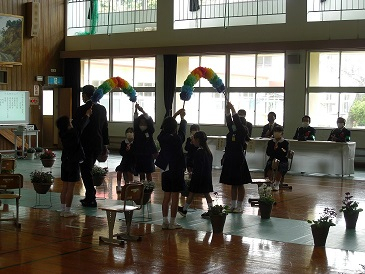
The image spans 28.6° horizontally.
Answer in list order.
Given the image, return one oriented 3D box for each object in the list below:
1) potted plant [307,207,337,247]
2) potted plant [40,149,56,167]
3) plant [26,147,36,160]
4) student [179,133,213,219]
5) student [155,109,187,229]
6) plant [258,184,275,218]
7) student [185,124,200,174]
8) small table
[{"bbox_3d":[1.460,0.932,7.520,0.270,0.415,0.300,3,3,35],"label":"potted plant"},{"bbox_3d":[-2.627,0.426,14.070,0.290,0.350,0.290,1,3,0],"label":"potted plant"},{"bbox_3d":[-3.754,0.408,17.859,0.220,0.320,0.220,3,3,35],"label":"plant"},{"bbox_3d":[0.185,0.480,9.413,0.440,1.100,0.340,2,3,18],"label":"student"},{"bbox_3d":[-0.121,0.369,8.501,0.380,1.400,0.360,3,3,35],"label":"student"},{"bbox_3d":[1.094,0.821,9.303,0.210,0.455,0.210,1,3,0],"label":"plant"},{"bbox_3d":[0.170,0.339,12.225,0.400,1.110,0.580,3,3,35],"label":"student"},{"bbox_3d":[-4.129,0.165,18.945,0.420,0.690,0.600,3,3,35],"label":"small table"}]

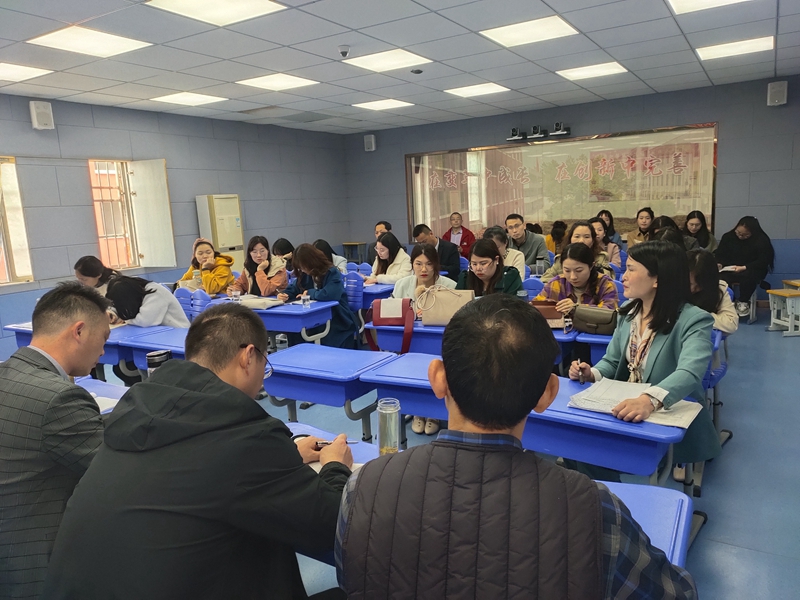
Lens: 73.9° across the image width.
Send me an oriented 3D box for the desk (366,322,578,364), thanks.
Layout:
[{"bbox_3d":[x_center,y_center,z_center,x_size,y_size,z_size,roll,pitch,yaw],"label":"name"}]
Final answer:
[{"bbox_3d":[0.462,0.524,3.304,1.220,0.760,0.420,2,12,22],"label":"desk"}]

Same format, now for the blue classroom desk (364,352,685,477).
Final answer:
[{"bbox_3d":[0.427,0.693,1.987,1.160,0.760,0.420,3,12,30],"label":"blue classroom desk"}]

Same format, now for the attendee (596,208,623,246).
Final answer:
[{"bbox_3d":[2.316,-0.368,5.978,0.480,1.220,0.700,4,13,34],"label":"attendee"}]

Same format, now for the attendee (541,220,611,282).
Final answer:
[{"bbox_3d":[1.443,0.030,4.319,0.520,1.270,0.720,3,12,28],"label":"attendee"}]

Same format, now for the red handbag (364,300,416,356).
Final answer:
[{"bbox_3d":[-0.064,0.150,2.982,0.250,0.300,0.140,1,11,20],"label":"red handbag"}]

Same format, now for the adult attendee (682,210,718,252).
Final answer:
[{"bbox_3d":[3.111,-0.329,5.597,0.480,1.200,0.700,5,13,37],"label":"adult attendee"}]

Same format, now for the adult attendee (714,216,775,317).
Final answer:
[{"bbox_3d":[3.654,-0.333,5.690,0.700,1.120,0.580,-10,12,-33],"label":"adult attendee"}]

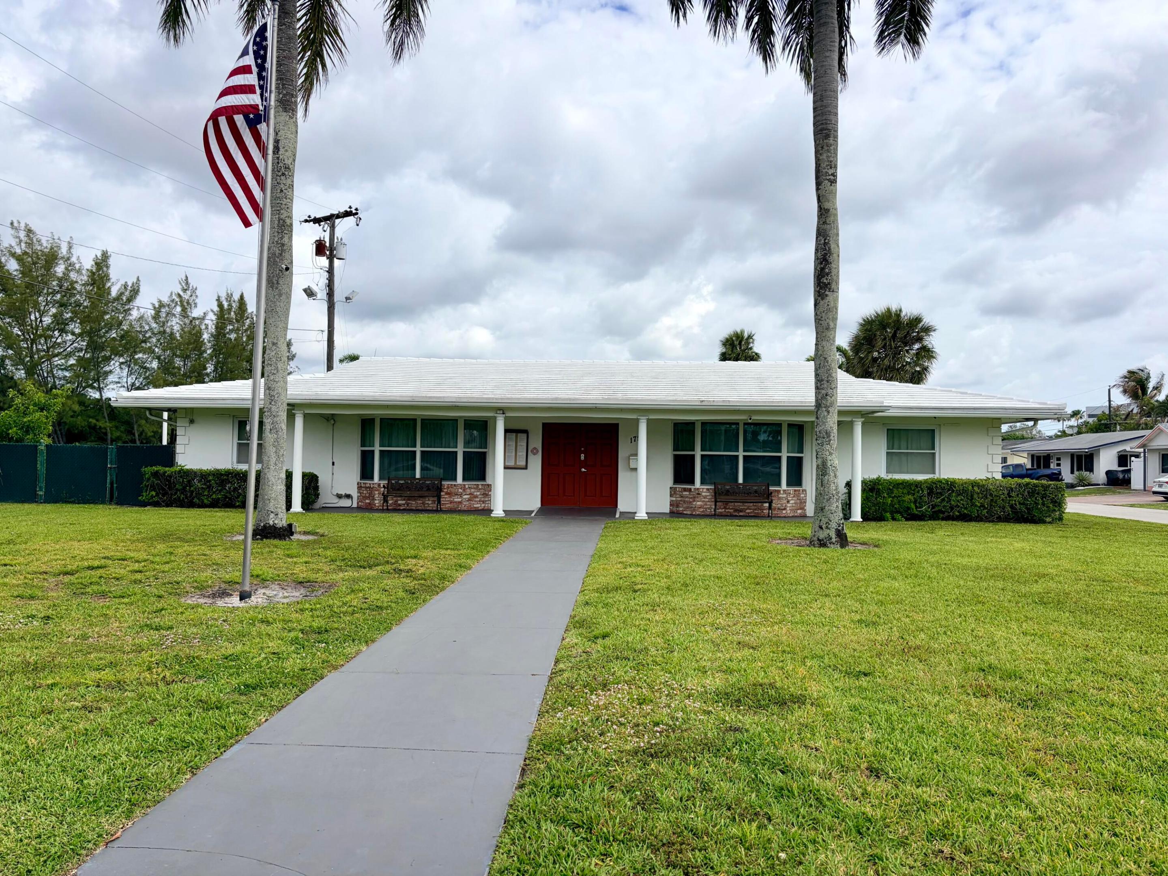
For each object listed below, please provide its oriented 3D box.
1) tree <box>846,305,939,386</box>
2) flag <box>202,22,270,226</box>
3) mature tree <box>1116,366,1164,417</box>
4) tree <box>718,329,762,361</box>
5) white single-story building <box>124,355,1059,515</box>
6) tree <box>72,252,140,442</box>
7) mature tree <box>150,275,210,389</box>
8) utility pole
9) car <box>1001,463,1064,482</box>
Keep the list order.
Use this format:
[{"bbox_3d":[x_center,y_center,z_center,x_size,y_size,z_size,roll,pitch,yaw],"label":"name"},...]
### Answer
[{"bbox_3d":[12.550,-1.560,36.000,3.800,7.700,3.800,1,-1,0],"label":"tree"},{"bbox_3d":[-3.500,-3.170,8.850,0.680,2.100,0.400,1,-1,0],"label":"flag"},{"bbox_3d":[47.400,-1.170,75.000,4.400,9.900,4.400,1,-1,0],"label":"mature tree"},{"bbox_3d":[10.260,-2.260,58.000,3.000,9.900,3.000,1,-1,0],"label":"tree"},{"bbox_3d":[0.100,-0.200,23.800,20.400,4.000,11.400,1,-1,2],"label":"white single-story building"},{"bbox_3d":[-23.550,-3.610,43.000,3.500,11.000,3.500,1,-1,0],"label":"tree"},{"bbox_3d":[-23.070,-3.590,50.000,3.600,11.200,3.600,1,-1,0],"label":"mature tree"},{"bbox_3d":[-9.400,-3.380,32.500,2.450,10.500,0.900,0,-1,26],"label":"utility pole"},{"bbox_3d":[26.900,2.520,54.700,5.500,1.800,1.900,0,-1,26],"label":"car"}]

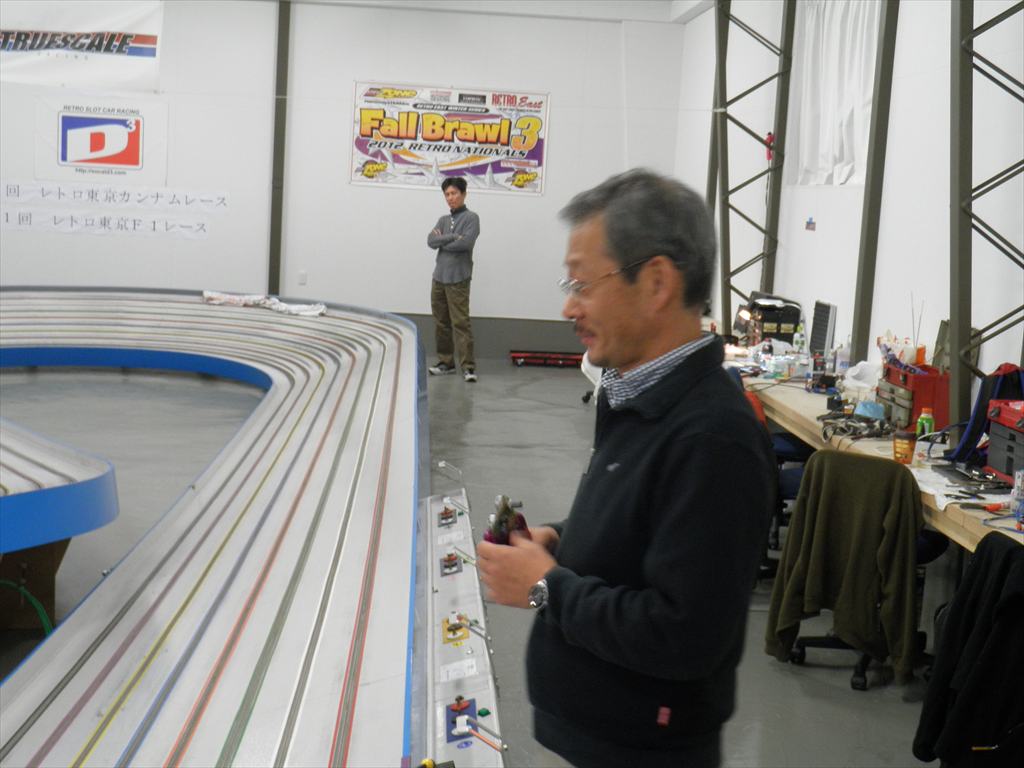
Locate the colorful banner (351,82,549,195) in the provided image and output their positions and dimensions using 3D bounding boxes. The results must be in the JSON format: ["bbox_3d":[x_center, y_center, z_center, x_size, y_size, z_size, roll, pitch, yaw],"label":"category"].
[{"bbox_3d":[-0.583,-2.296,13.581,1.820,0.950,0.020,3,8,-5],"label":"colorful banner"}]

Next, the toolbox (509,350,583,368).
[{"bbox_3d":[0.329,-0.225,13.456,0.670,0.125,0.280,3,8,-5],"label":"toolbox"}]

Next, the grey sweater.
[{"bbox_3d":[-0.484,-1.160,12.160,0.420,0.660,0.300,5,8,15],"label":"grey sweater"}]

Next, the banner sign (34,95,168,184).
[{"bbox_3d":[-3.769,-2.228,13.323,1.200,0.760,0.020,3,8,-5],"label":"banner sign"}]

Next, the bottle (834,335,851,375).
[{"bbox_3d":[1.859,-0.164,8.140,0.070,0.215,0.070,3,8,-5],"label":"bottle"}]

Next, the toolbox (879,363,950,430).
[{"bbox_3d":[1.781,0.056,6.442,0.185,0.250,0.390,3,8,-5],"label":"toolbox"}]

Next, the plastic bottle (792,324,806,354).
[{"bbox_3d":[1.753,-0.275,8.825,0.070,0.195,0.065,3,8,-5],"label":"plastic bottle"}]

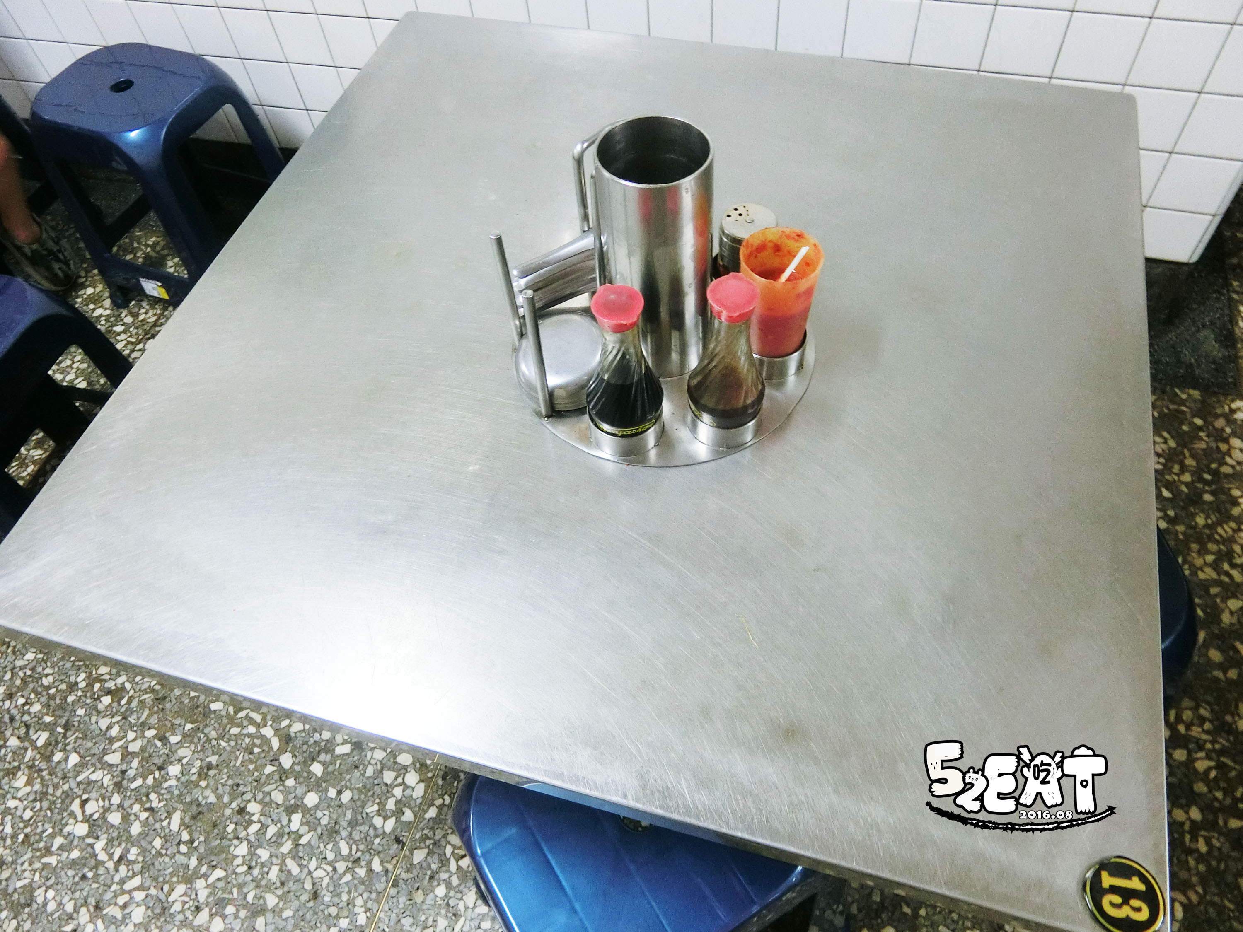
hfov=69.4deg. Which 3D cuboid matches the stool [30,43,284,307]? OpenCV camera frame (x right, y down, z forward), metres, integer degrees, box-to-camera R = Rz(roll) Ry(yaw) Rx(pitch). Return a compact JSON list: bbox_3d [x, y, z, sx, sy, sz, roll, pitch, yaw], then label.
[{"bbox_3d":[-0.903,-0.568,1.842,0.360,0.462,0.345,19,59,17],"label":"stool"}]

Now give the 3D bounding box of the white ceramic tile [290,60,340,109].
[{"bbox_3d":[-0.623,-0.780,1.860,0.108,0.108,0.008,11,57,12],"label":"white ceramic tile"}]

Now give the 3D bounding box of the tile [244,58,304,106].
[{"bbox_3d":[-0.728,-0.800,1.883,0.108,0.108,0.008,11,57,12],"label":"tile"}]

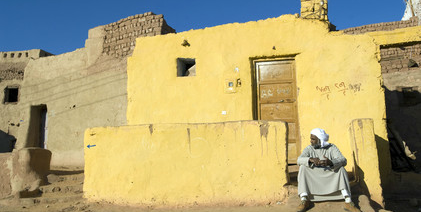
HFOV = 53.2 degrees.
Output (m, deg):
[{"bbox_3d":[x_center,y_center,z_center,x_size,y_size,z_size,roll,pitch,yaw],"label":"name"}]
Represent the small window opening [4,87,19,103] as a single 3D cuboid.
[{"bbox_3d":[-4.879,-0.269,10.494,0.430,0.400,0.250,-3,-7,19],"label":"small window opening"}]

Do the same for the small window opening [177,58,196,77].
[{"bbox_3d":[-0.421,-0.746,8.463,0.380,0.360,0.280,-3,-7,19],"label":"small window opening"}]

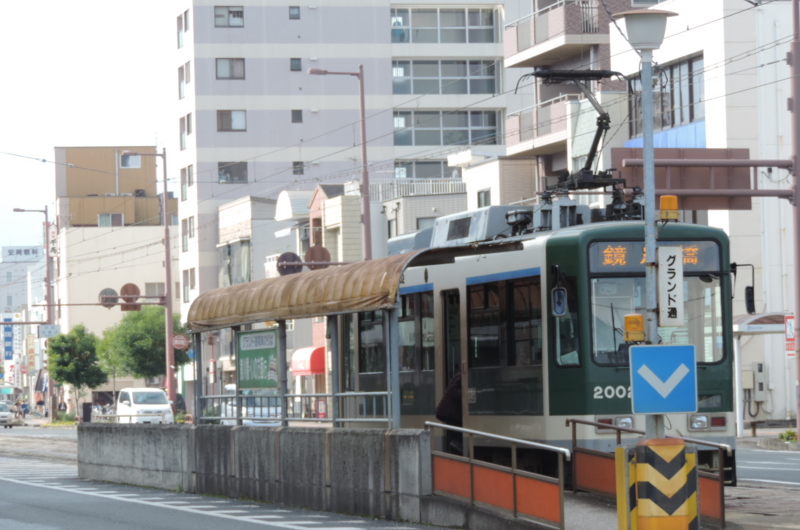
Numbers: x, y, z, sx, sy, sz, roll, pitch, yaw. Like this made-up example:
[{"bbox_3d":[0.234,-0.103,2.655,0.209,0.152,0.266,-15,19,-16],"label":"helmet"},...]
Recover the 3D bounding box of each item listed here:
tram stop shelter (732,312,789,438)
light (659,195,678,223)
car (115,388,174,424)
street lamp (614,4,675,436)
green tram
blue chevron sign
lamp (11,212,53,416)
[{"bbox_3d":[8.549,2.780,83.826,1.650,3.000,4.400,-1,-2,-14],"label":"tram stop shelter"},{"bbox_3d":[2.400,-0.507,29.900,0.170,0.225,0.170,-1,-2,0],"label":"light"},{"bbox_3d":[-10.634,6.129,140.323,1.620,1.900,3.850,-1,-2,-15],"label":"car"},{"bbox_3d":[2.273,0.004,30.113,0.600,4.600,0.600,-1,-2,-14],"label":"street lamp"},{"bbox_3d":[1.567,1.394,46.878,2.350,3.600,13.400,-1,-2,-14],"label":"green tram"},{"bbox_3d":[2.350,1.023,29.950,0.600,0.600,0.030,-1,-2,-11],"label":"blue chevron sign"},{"bbox_3d":[-21.258,2.910,194.553,2.150,12.560,0.400,-1,-2,-14],"label":"lamp"}]

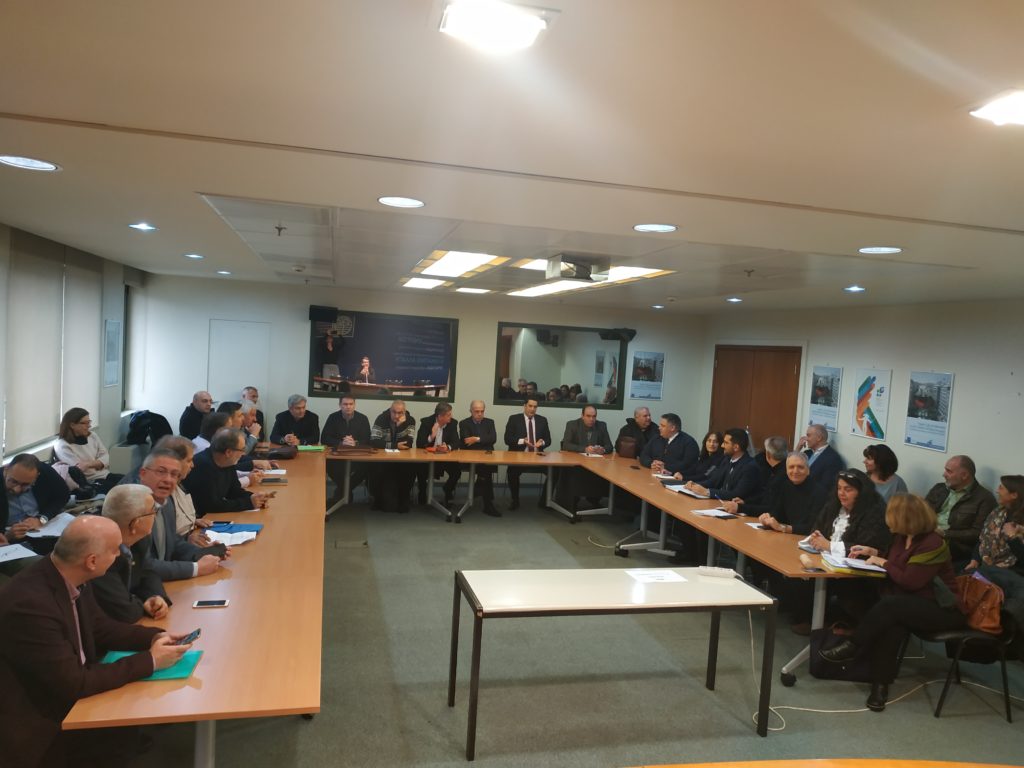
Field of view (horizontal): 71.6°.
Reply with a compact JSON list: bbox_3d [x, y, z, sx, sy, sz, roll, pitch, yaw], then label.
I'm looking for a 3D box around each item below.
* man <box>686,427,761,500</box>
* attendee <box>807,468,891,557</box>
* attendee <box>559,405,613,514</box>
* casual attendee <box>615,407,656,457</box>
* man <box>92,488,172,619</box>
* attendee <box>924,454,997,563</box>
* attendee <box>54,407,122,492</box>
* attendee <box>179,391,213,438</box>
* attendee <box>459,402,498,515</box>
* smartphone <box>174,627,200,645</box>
[{"bbox_3d":[2.047,1.078,6.710,0.800,1.300,0.550,3,4,-13],"label":"man"},{"bbox_3d":[2.392,1.256,5.083,0.800,1.270,0.580,1,4,-40],"label":"attendee"},{"bbox_3d":[0.962,0.930,8.976,0.600,1.290,0.780,3,3,-7],"label":"attendee"},{"bbox_3d":[1.621,0.950,9.186,0.550,1.300,0.800,4,3,2],"label":"casual attendee"},{"bbox_3d":[-1.819,1.077,3.174,0.760,1.270,0.550,2,4,-23],"label":"man"},{"bbox_3d":[3.245,1.234,5.569,0.850,1.330,0.550,3,3,-12],"label":"attendee"},{"bbox_3d":[-3.435,0.838,5.988,0.820,1.250,0.520,4,3,9],"label":"attendee"},{"bbox_3d":[-3.314,0.719,7.566,0.740,1.280,0.530,5,4,25],"label":"attendee"},{"bbox_3d":[-0.381,0.867,8.613,0.500,1.290,0.820,3,3,-12],"label":"attendee"},{"bbox_3d":[-1.253,0.987,2.725,0.147,0.009,0.072,-29,15,-19],"label":"smartphone"}]

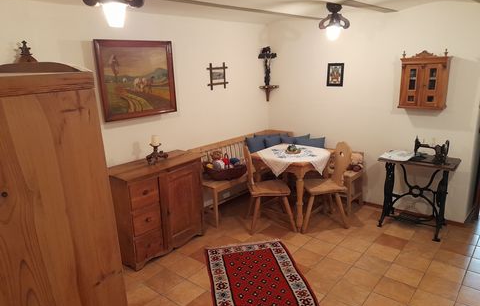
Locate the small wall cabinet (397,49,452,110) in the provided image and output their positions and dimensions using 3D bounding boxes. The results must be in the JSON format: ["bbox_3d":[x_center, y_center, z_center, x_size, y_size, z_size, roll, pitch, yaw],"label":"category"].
[{"bbox_3d":[1.981,-0.785,3.720,0.449,0.601,0.227,9,17,38],"label":"small wall cabinet"}]

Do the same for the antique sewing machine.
[{"bbox_3d":[1.988,-0.033,3.621,0.331,0.259,0.176,9,17,38],"label":"antique sewing machine"}]

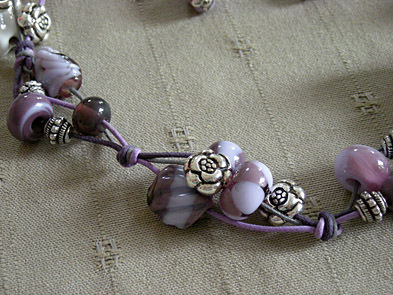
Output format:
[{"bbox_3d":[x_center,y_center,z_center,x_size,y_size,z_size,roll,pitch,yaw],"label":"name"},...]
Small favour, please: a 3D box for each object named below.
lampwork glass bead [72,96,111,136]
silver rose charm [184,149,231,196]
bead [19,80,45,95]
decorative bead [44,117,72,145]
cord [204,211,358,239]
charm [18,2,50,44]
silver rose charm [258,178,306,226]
[{"bbox_3d":[-0.028,-0.008,0.289,0.010,0.010,0.010,0,44,0],"label":"lampwork glass bead"},{"bbox_3d":[0.003,0.006,0.269,0.012,0.006,0.012,0,60,0],"label":"silver rose charm"},{"bbox_3d":[-0.045,-0.015,0.295,0.008,0.008,0.007,0,44,0],"label":"bead"},{"bbox_3d":[-0.037,-0.004,0.287,0.006,0.007,0.007,22,48,21],"label":"decorative bead"},{"bbox_3d":[0.021,0.019,0.263,0.037,0.005,0.007,0,44,0],"label":"cord"},{"bbox_3d":[-0.048,-0.037,0.318,0.006,0.011,0.011,-8,-5,41],"label":"charm"},{"bbox_3d":[0.021,0.014,0.266,0.012,0.006,0.012,0,60,24],"label":"silver rose charm"}]

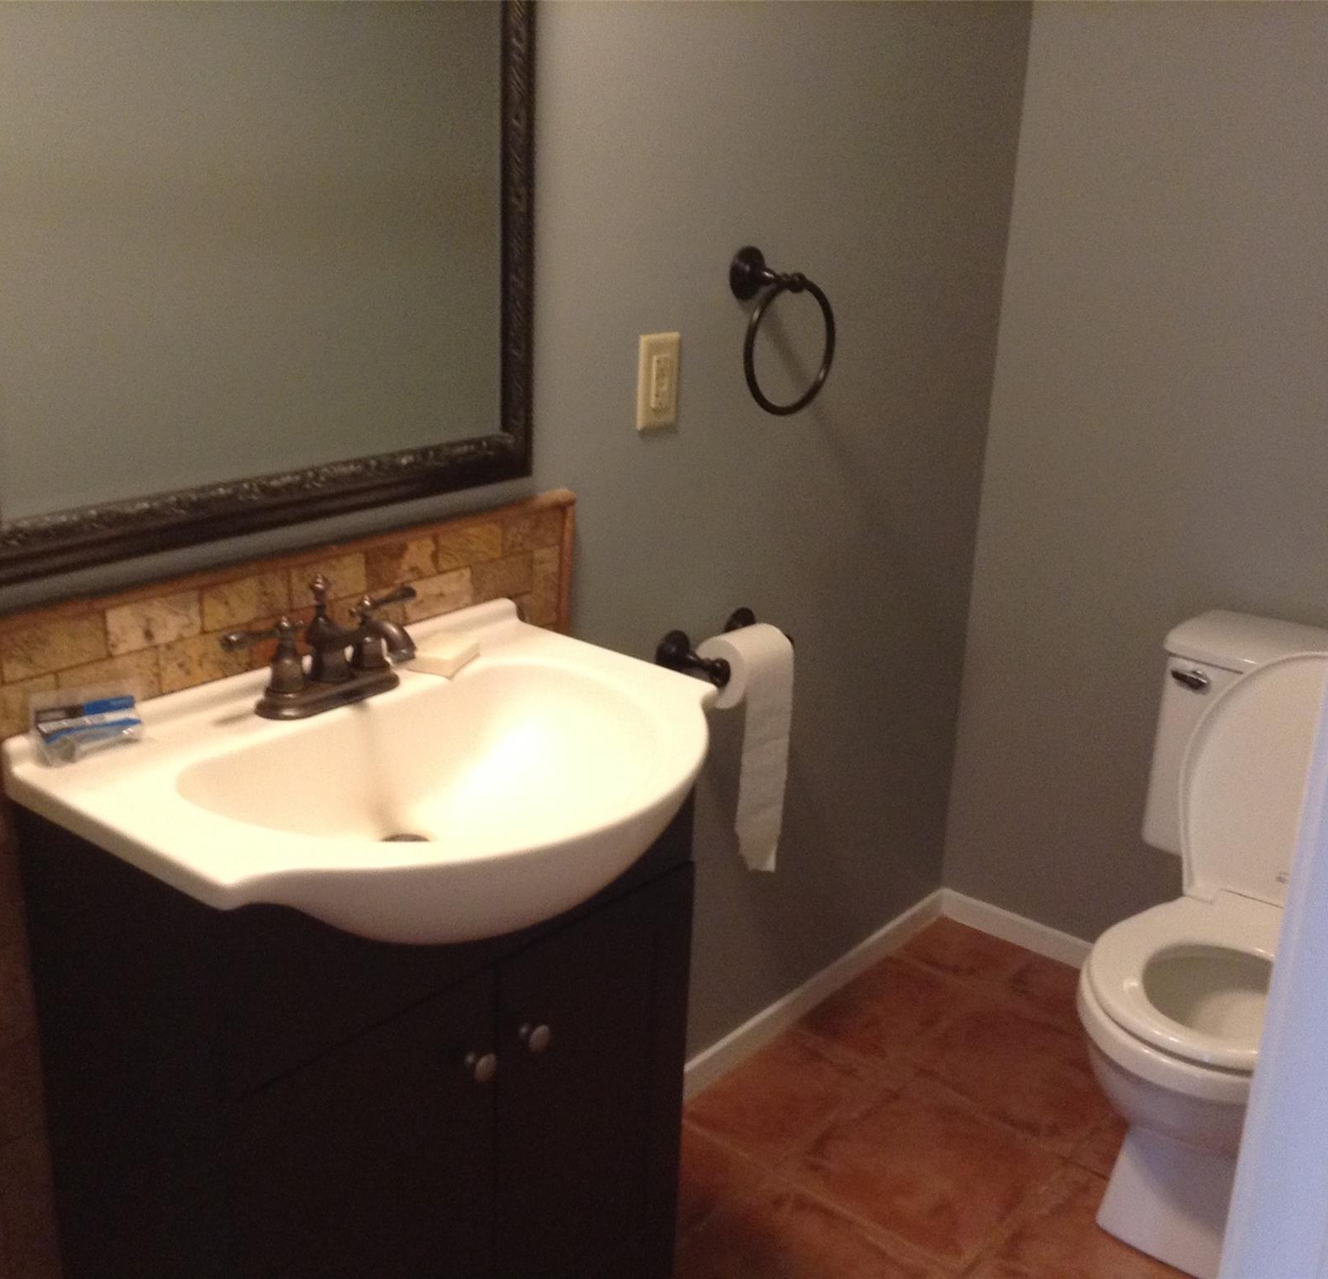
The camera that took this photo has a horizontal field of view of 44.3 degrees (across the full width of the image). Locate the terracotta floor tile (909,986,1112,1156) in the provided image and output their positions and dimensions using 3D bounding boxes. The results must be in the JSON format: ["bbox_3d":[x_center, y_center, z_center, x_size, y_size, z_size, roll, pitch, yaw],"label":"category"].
[{"bbox_3d":[0.578,0.674,2.535,0.277,0.012,0.310,17,23,37],"label":"terracotta floor tile"}]

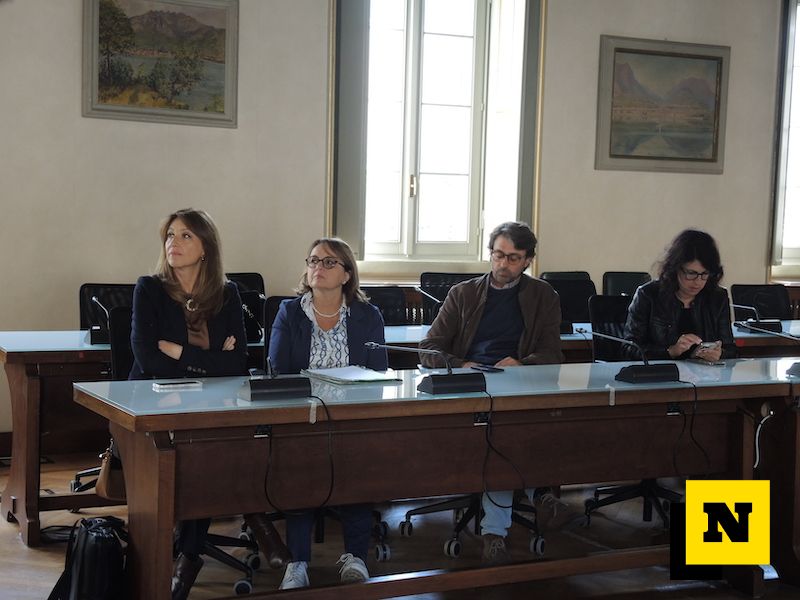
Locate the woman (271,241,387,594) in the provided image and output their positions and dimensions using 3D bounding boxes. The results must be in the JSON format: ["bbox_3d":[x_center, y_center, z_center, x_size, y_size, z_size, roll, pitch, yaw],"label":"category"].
[{"bbox_3d":[-0.262,0.379,4.876,0.502,1.202,0.729,1,4,-5],"label":"woman"}]

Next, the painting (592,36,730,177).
[{"bbox_3d":[1.689,-1.231,8.557,1.020,0.820,0.050,-1,5,-28],"label":"painting"}]

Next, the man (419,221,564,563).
[{"bbox_3d":[0.379,0.332,5.243,0.561,1.280,0.729,1,4,-3],"label":"man"}]

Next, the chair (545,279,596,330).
[{"bbox_3d":[1.017,0.381,7.210,0.611,0.955,0.630,0,4,-24],"label":"chair"}]

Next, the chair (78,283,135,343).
[{"bbox_3d":[-1.198,0.415,6.167,0.600,0.970,0.600,-1,5,-28],"label":"chair"}]

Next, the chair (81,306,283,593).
[{"bbox_3d":[-0.798,0.502,4.731,0.630,0.946,0.650,1,4,-14],"label":"chair"}]

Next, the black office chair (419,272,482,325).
[{"bbox_3d":[0.393,0.366,7.039,0.611,0.975,0.630,0,4,-16],"label":"black office chair"}]

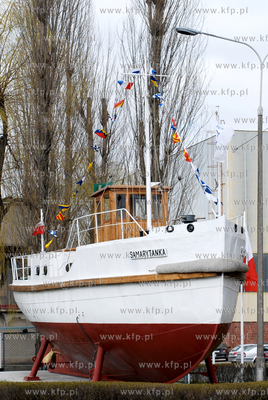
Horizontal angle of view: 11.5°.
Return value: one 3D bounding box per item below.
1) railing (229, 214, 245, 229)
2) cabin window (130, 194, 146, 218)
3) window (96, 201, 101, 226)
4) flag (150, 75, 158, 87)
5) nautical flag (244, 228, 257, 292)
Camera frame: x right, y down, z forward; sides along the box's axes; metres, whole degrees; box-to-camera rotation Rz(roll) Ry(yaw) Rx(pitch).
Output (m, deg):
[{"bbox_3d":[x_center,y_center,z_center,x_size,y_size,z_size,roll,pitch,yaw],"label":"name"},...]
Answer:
[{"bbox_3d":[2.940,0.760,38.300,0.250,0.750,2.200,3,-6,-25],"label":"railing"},{"bbox_3d":[0.141,0.191,39.300,0.530,0.720,0.060,2,-6,-21],"label":"cabin window"},{"bbox_3d":[-1.115,0.429,42.400,0.060,0.780,0.480,3,-6,-20],"label":"window"},{"bbox_3d":[0.598,-3.387,38.000,0.256,0.327,0.070,0,-6,9],"label":"flag"},{"bbox_3d":[4.136,2.077,47.000,0.600,2.300,0.350,-1,-6,11],"label":"nautical flag"}]

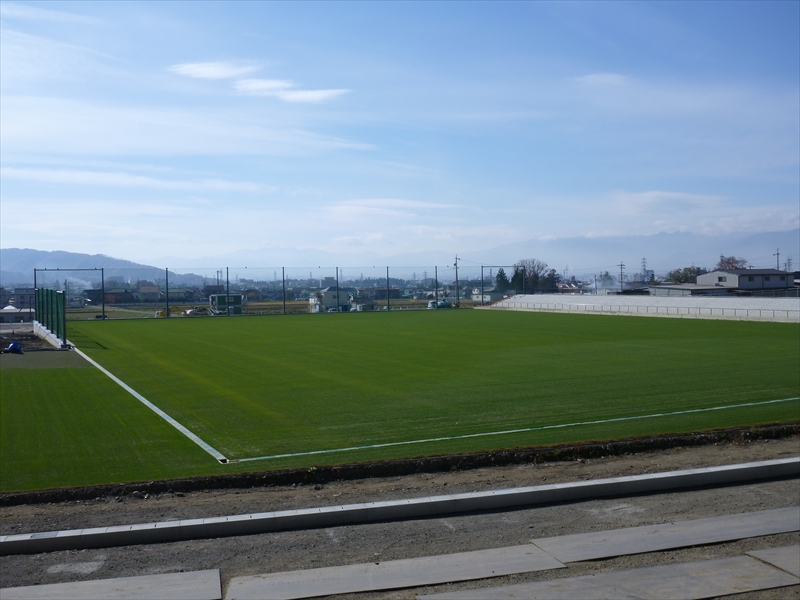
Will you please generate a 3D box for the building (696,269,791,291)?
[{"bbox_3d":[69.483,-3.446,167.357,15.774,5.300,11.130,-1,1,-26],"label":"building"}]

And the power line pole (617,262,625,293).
[{"bbox_3d":[48.326,-3.753,181.647,1.750,9.000,0.400,-1,1,15],"label":"power line pole"}]

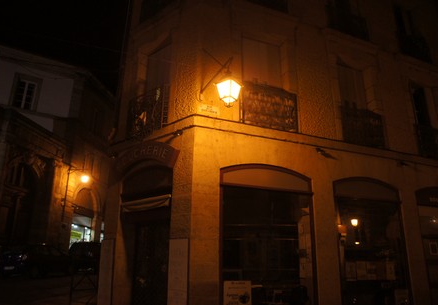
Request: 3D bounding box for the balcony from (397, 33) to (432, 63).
[{"bbox_3d":[6.823,-3.701,12.202,1.584,0.886,0.223,8,-18,-23],"label":"balcony"}]

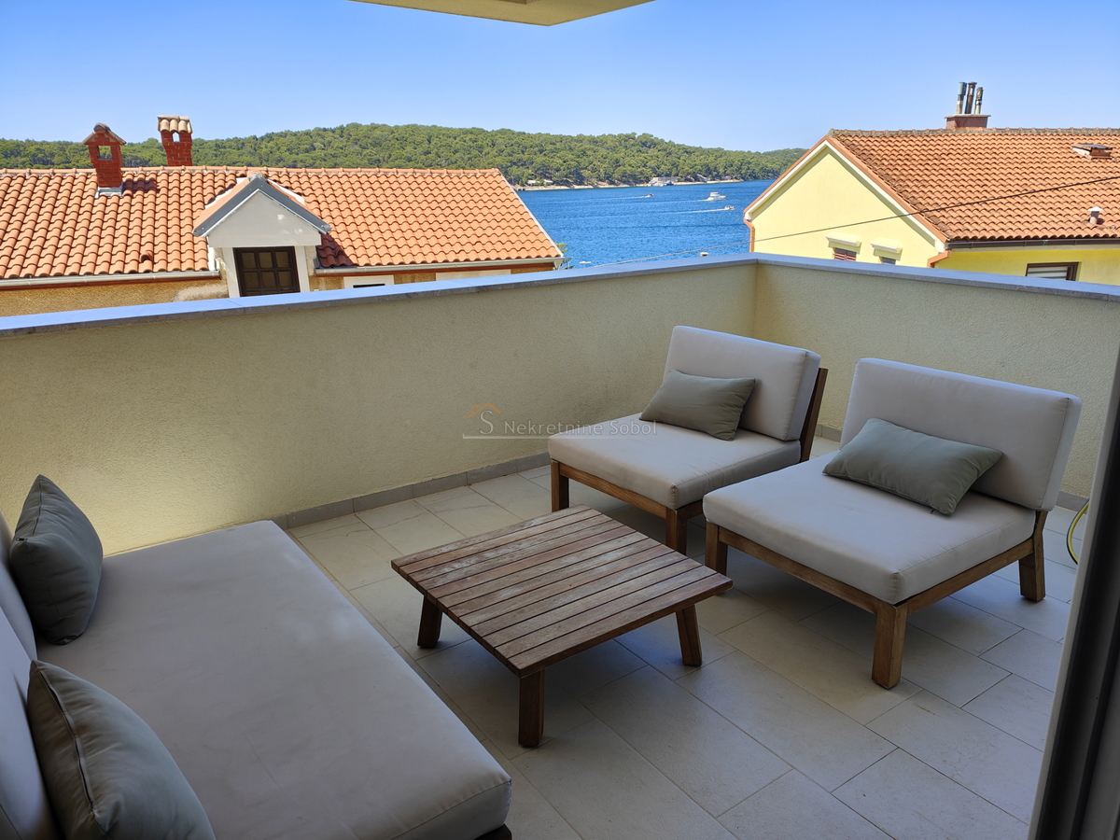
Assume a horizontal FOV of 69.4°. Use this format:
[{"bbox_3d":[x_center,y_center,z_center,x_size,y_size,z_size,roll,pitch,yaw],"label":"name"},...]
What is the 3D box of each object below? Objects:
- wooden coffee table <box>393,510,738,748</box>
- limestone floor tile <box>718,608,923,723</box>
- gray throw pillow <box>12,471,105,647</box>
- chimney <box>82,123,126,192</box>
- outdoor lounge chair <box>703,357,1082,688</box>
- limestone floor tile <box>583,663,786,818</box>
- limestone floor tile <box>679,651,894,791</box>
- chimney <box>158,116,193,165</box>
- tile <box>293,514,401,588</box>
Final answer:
[{"bbox_3d":[-0.007,0.635,2.696,0.790,0.300,0.800,-12,21,-34],"label":"wooden coffee table"},{"bbox_3d":[0.838,0.799,2.670,0.302,0.010,0.598,-12,21,-34],"label":"limestone floor tile"},{"bbox_3d":[-1.384,0.365,2.241,0.180,0.300,0.490,-16,22,-26],"label":"gray throw pillow"},{"bbox_3d":[-8.342,-4.817,14.917,0.700,1.220,0.540,-7,18,-20],"label":"chimney"},{"bbox_3d":[1.207,0.277,3.002,1.100,0.790,0.810,-12,21,-34],"label":"outdoor lounge chair"},{"bbox_3d":[0.343,0.912,2.359,0.300,0.012,0.600,-13,21,-33],"label":"limestone floor tile"},{"bbox_3d":[0.654,0.878,2.416,0.302,0.010,0.598,-12,21,-34],"label":"limestone floor tile"},{"bbox_3d":[-7.900,-5.637,16.764,0.630,1.180,0.550,-7,18,-20],"label":"chimney"},{"bbox_3d":[-0.882,0.566,3.473,0.302,0.010,0.620,-12,21,-34],"label":"tile"}]

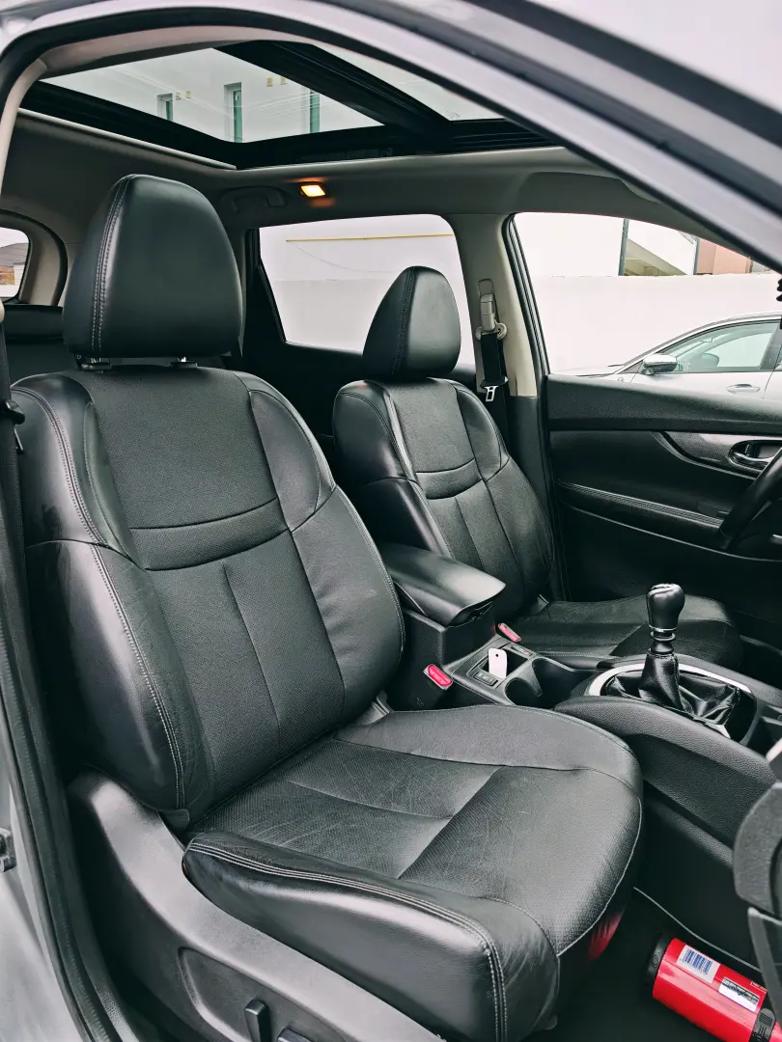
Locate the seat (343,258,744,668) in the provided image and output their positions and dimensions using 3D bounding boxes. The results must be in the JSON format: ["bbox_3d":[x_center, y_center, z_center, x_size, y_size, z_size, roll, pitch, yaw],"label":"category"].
[{"bbox_3d":[0.313,-0.032,1.542,0.810,1.000,0.540,8,12,30],"label":"seat"}]

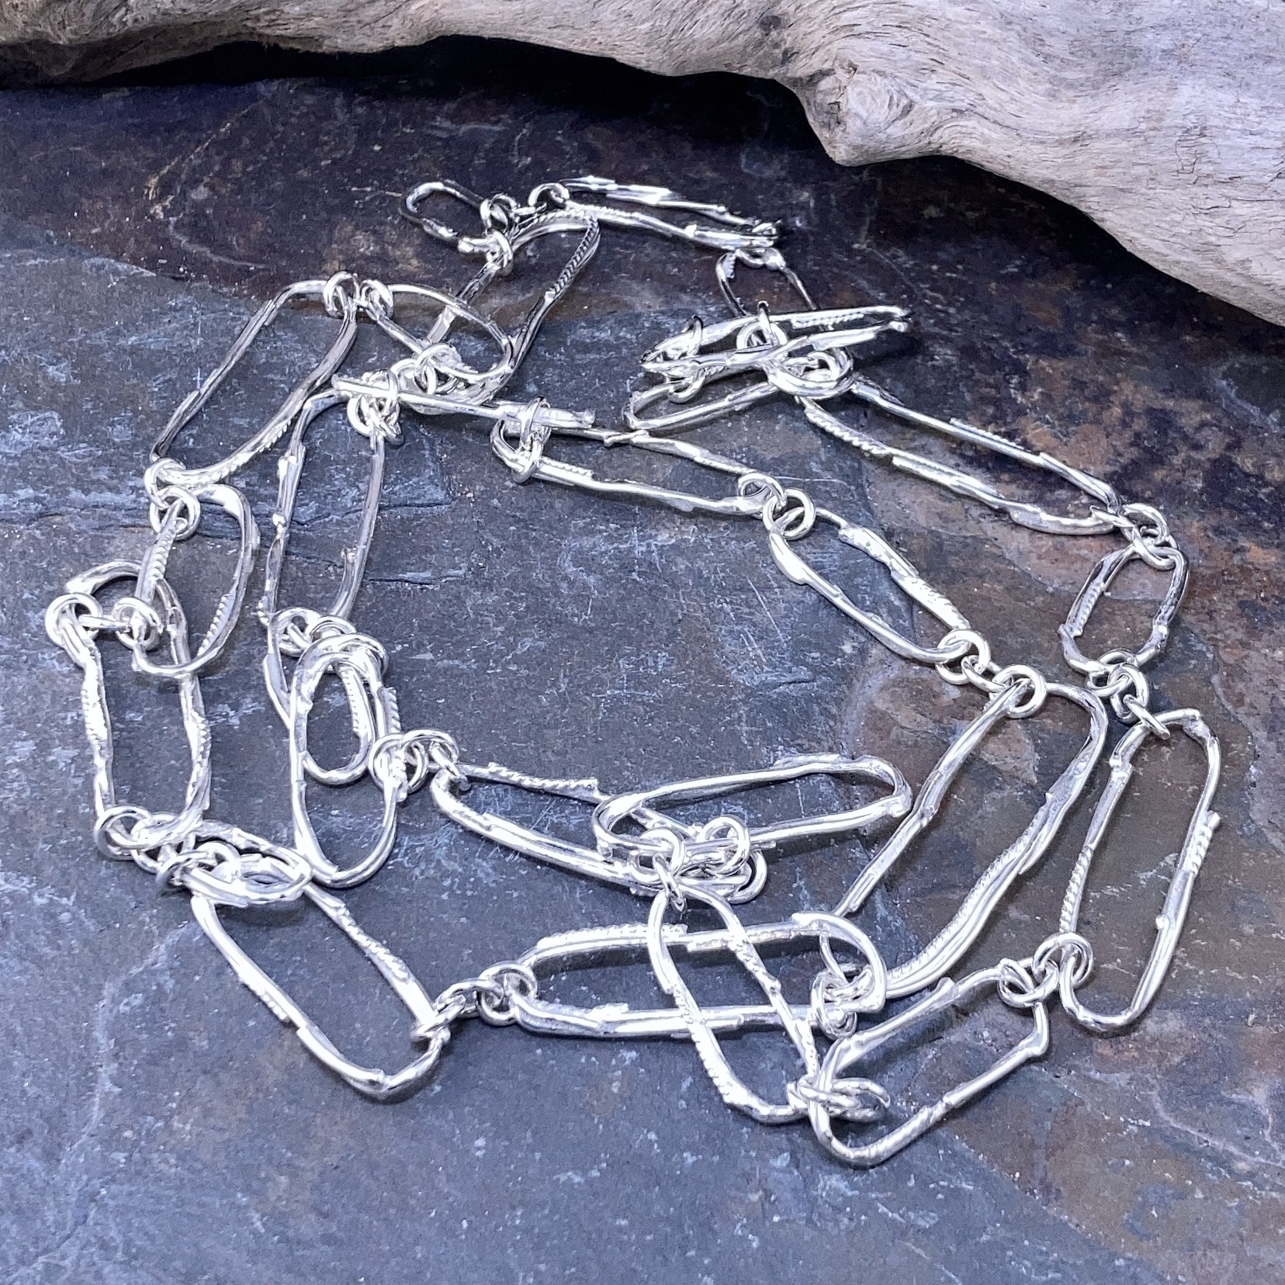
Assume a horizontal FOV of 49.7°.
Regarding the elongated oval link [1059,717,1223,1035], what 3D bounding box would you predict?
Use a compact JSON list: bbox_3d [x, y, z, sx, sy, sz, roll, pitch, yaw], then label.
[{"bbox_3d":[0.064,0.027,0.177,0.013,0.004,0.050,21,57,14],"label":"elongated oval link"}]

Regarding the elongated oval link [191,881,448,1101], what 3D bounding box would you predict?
[{"bbox_3d":[-0.037,0.037,0.157,0.037,0.003,0.014,37,63,22],"label":"elongated oval link"}]

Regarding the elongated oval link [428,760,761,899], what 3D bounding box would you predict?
[{"bbox_3d":[-0.006,0.024,0.179,0.045,0.004,0.012,20,57,14],"label":"elongated oval link"}]

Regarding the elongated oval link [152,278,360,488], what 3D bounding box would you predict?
[{"bbox_3d":[-0.057,-0.040,0.209,0.017,0.003,0.045,18,58,12],"label":"elongated oval link"}]

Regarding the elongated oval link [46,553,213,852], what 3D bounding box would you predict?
[{"bbox_3d":[-0.064,0.006,0.177,0.014,0.004,0.044,-18,58,-12],"label":"elongated oval link"}]

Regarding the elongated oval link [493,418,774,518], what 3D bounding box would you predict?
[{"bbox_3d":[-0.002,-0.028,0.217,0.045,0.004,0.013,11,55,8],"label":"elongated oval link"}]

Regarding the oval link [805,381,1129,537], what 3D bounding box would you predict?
[{"bbox_3d":[0.045,-0.027,0.200,0.049,0.003,0.012,27,60,17],"label":"oval link"}]

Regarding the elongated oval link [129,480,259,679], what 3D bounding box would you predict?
[{"bbox_3d":[-0.060,-0.009,0.187,0.014,0.003,0.034,0,50,0],"label":"elongated oval link"}]

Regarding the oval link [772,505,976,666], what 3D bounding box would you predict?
[{"bbox_3d":[0.033,-0.009,0.204,0.013,0.004,0.036,-36,62,-23],"label":"oval link"}]

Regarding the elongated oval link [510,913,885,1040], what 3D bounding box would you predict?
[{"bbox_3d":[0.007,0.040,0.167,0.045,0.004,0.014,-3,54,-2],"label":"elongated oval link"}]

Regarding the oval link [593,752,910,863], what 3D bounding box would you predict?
[{"bbox_3d":[0.013,0.020,0.166,0.038,0.003,0.010,-7,57,-8],"label":"oval link"}]

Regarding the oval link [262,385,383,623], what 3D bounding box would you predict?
[{"bbox_3d":[-0.048,-0.021,0.212,0.016,0.004,0.051,-2,54,-2],"label":"oval link"}]

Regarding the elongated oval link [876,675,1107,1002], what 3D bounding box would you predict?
[{"bbox_3d":[0.040,0.023,0.167,0.015,0.003,0.051,35,63,21],"label":"elongated oval link"}]

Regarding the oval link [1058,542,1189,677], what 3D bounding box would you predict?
[{"bbox_3d":[0.065,-0.005,0.185,0.011,0.003,0.026,33,62,20],"label":"oval link"}]

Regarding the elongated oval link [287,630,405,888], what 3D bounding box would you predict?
[{"bbox_3d":[-0.039,0.015,0.185,0.014,0.004,0.039,-9,55,-7],"label":"elongated oval link"}]

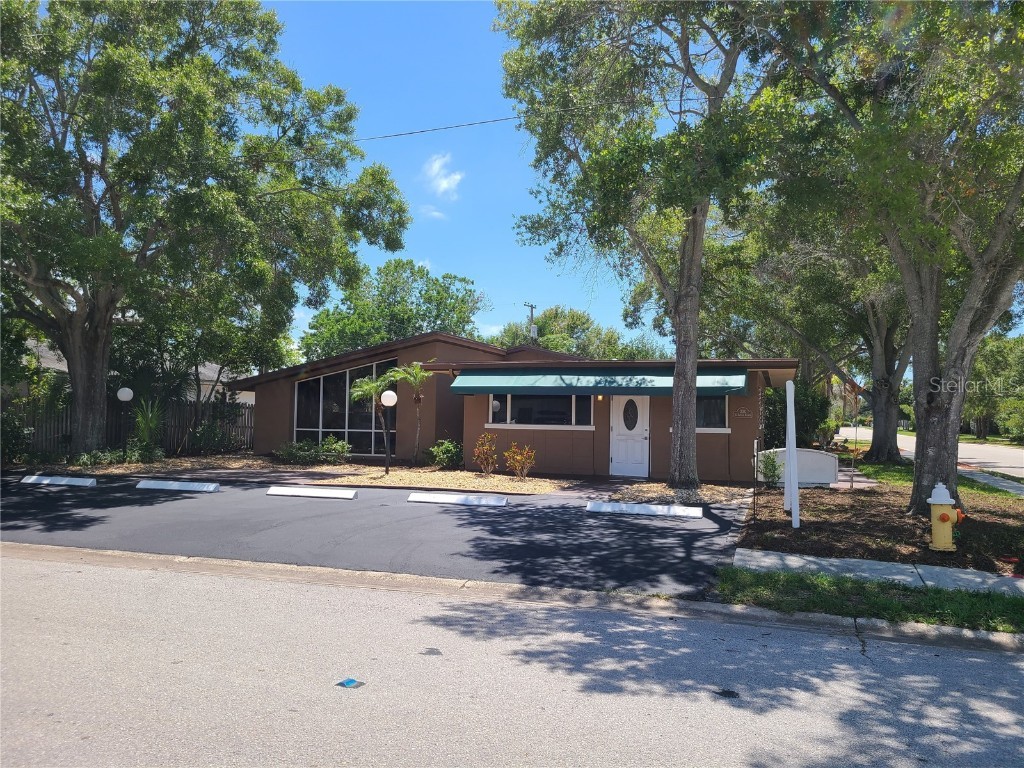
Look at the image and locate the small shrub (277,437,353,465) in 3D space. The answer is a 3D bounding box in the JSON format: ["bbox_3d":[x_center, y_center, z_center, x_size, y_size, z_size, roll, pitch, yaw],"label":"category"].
[{"bbox_3d":[-6.006,1.938,23.201,2.100,0.850,1.150,0,-2,19],"label":"small shrub"}]

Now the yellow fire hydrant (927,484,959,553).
[{"bbox_3d":[4.904,1.510,8.700,0.410,0.790,0.370,0,-2,19],"label":"yellow fire hydrant"}]

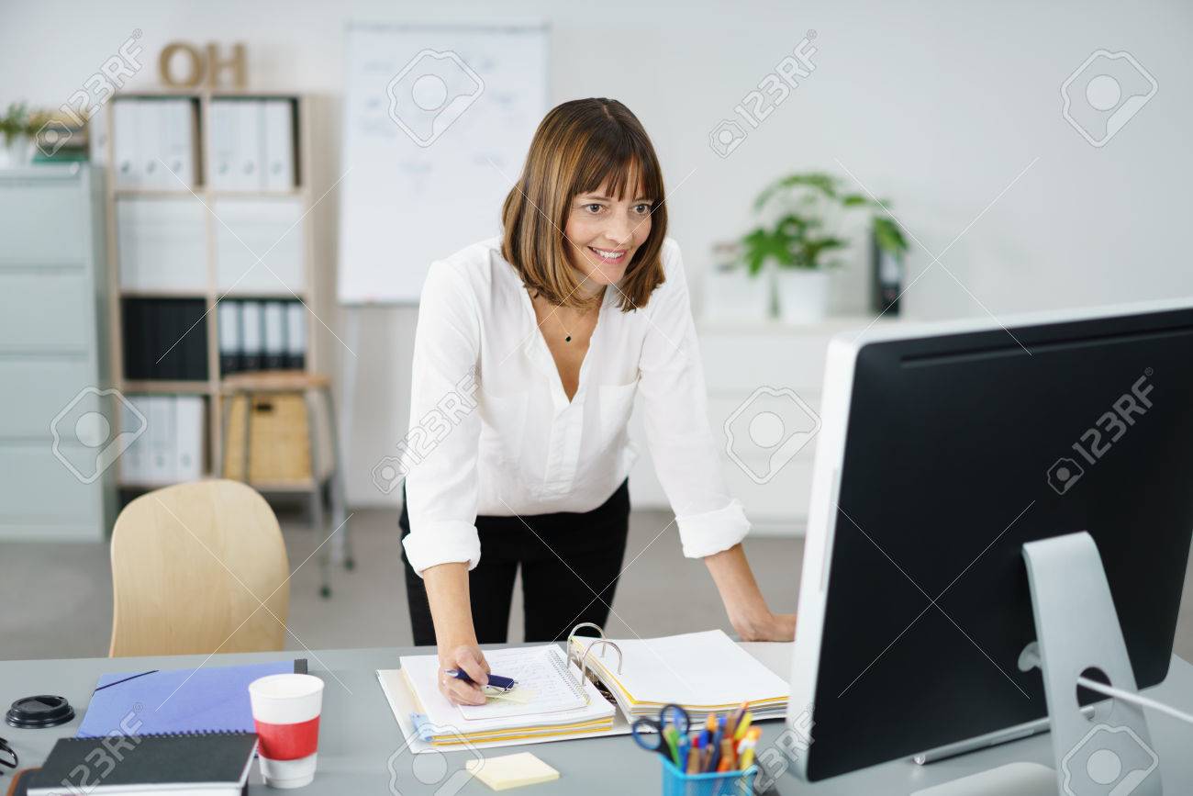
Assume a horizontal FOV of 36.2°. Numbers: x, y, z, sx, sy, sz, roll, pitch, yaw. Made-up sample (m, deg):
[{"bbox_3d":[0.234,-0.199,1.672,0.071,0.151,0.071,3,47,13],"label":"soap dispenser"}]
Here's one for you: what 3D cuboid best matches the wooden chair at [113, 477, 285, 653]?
[{"bbox_3d":[-0.678,0.571,3.290,0.460,0.787,0.500,-3,9,-20],"label":"wooden chair"}]

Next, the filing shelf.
[{"bbox_3d":[-1.357,-0.337,6.644,0.726,1.535,0.390,0,9,0],"label":"filing shelf"}]

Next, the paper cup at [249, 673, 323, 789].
[{"bbox_3d":[-0.363,0.395,2.147,0.088,0.115,0.088,1,10,0],"label":"paper cup"}]

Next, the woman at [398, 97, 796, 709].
[{"bbox_3d":[-0.023,0.322,2.641,0.580,1.490,0.800,-2,9,-15],"label":"woman"}]

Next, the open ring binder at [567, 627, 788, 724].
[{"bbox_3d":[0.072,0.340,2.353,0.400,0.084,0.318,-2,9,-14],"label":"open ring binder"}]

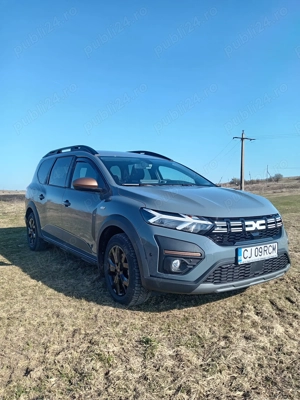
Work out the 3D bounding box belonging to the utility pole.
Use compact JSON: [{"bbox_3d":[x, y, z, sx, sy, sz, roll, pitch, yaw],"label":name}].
[{"bbox_3d":[12.000,-4.600,40.000,3.000,8.500,0.400,0,2,-18],"label":"utility pole"}]

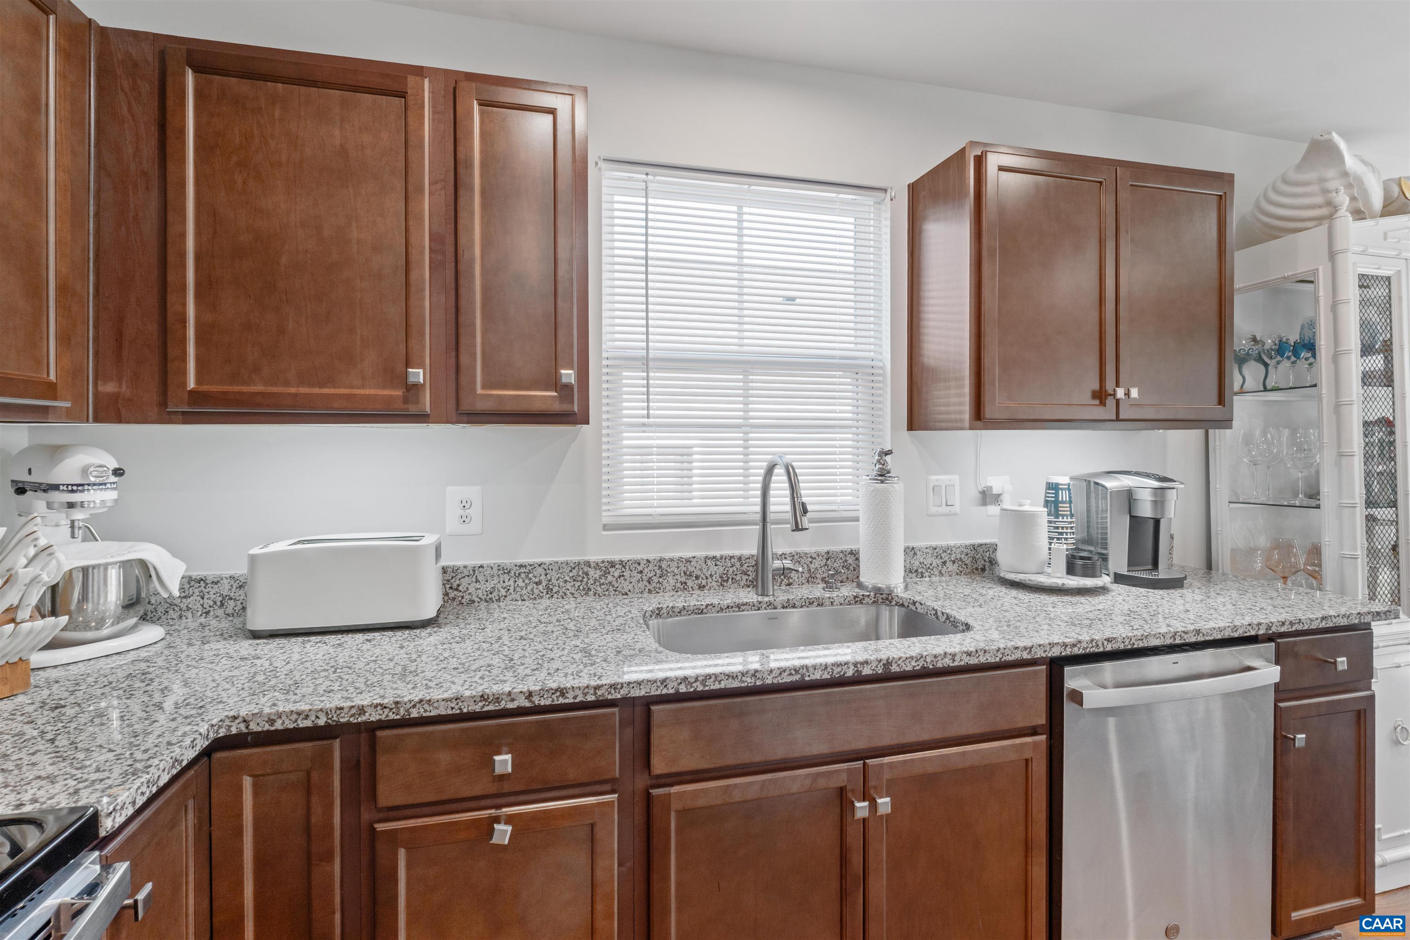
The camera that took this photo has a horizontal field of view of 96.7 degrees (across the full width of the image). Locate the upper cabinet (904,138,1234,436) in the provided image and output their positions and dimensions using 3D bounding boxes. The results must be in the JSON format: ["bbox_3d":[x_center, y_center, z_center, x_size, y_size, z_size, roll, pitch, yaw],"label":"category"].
[{"bbox_3d":[1.093,-0.496,1.888,0.895,0.760,0.320,0,2,-14],"label":"upper cabinet"}]

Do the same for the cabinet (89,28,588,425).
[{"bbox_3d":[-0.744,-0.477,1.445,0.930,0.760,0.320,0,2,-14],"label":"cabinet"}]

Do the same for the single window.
[{"bbox_3d":[0.140,-0.352,1.836,0.874,1.020,0.045,0,2,-14],"label":"single window"}]

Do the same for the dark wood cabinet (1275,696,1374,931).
[{"bbox_3d":[1.419,0.815,1.794,0.315,0.555,0.610,0,2,-14],"label":"dark wood cabinet"}]

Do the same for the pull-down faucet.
[{"bbox_3d":[0.227,0.156,1.651,0.140,0.380,0.260,0,2,-14],"label":"pull-down faucet"}]

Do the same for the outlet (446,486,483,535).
[{"bbox_3d":[-0.626,0.107,1.632,0.088,0.128,0.008,0,2,-14],"label":"outlet"}]

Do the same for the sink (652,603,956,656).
[{"bbox_3d":[0.231,0.478,1.474,0.720,0.210,0.390,0,2,-14],"label":"sink"}]

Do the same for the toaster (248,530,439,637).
[{"bbox_3d":[-0.819,0.254,1.468,0.380,0.198,0.185,0,2,-14],"label":"toaster"}]

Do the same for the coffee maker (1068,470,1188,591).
[{"bbox_3d":[1.283,0.171,1.933,0.240,0.325,0.320,0,2,-6],"label":"coffee maker"}]

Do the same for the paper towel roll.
[{"bbox_3d":[0.508,0.187,1.819,0.132,0.290,0.132,0,2,0],"label":"paper towel roll"}]

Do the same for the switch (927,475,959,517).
[{"bbox_3d":[0.749,0.082,1.962,0.113,0.129,0.010,0,2,-14],"label":"switch"}]

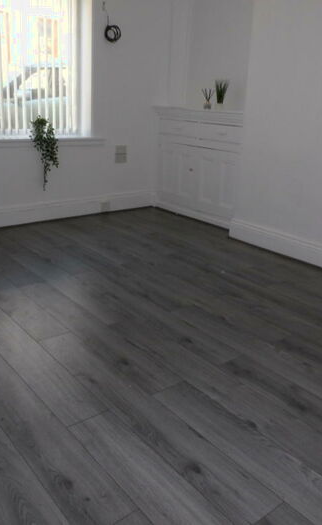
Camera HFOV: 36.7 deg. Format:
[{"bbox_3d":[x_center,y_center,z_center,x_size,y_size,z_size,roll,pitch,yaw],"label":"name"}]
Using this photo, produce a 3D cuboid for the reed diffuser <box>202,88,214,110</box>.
[{"bbox_3d":[0.469,-1.604,4.743,0.095,0.208,0.095,-12,24,-37],"label":"reed diffuser"}]

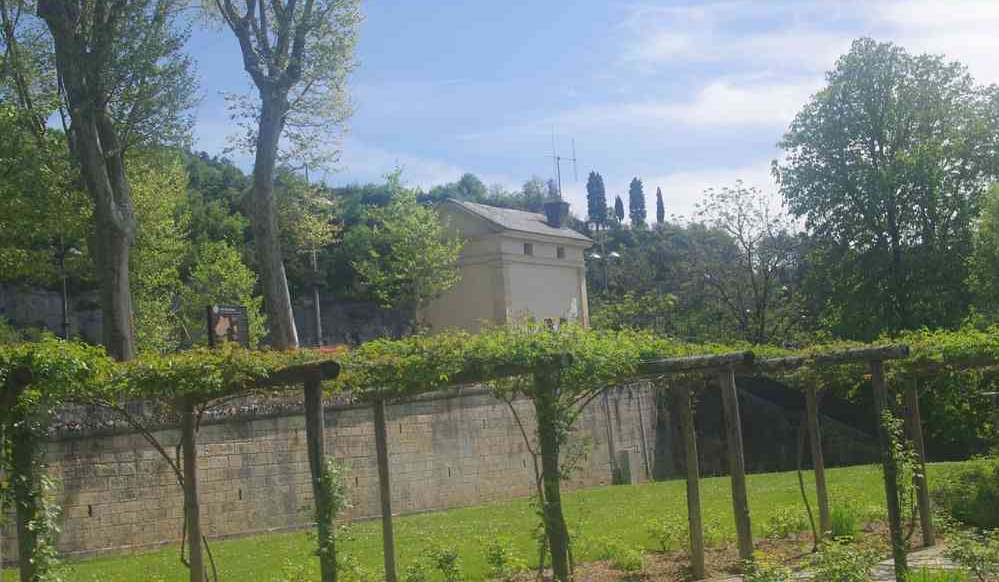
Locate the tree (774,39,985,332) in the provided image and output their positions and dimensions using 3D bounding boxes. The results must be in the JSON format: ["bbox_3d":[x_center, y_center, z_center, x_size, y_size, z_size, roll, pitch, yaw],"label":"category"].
[{"bbox_3d":[13.761,-2.950,45.523,7.325,12.414,7.325,-6,-7,17],"label":"tree"}]

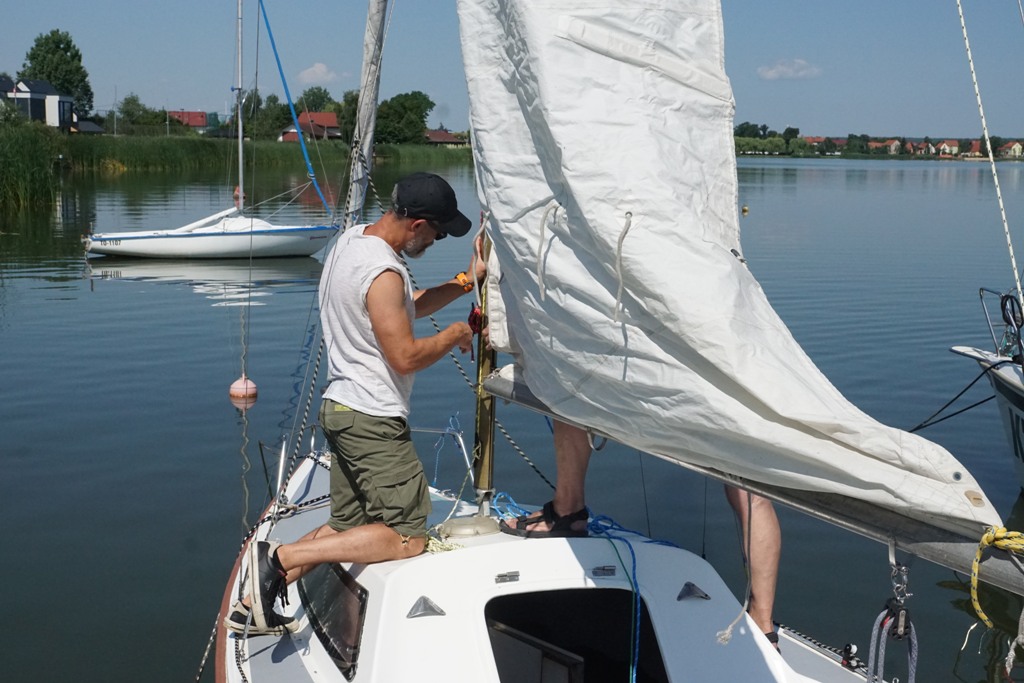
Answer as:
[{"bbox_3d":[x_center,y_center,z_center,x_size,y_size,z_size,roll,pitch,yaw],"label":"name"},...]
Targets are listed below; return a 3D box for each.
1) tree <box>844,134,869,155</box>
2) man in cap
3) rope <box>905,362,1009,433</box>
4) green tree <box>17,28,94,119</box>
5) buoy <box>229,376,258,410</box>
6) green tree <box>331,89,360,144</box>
[{"bbox_3d":[144.396,-82.153,620.000,10.000,9.000,9.000,0,7,0],"label":"tree"},{"bbox_3d":[-0.513,0.195,4.880,0.800,1.500,0.580,-2,8,-18],"label":"man in cap"},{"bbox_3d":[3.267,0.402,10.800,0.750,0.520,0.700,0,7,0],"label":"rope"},{"bbox_3d":[-56.968,-32.267,185.000,9.600,14.000,9.400,0,7,0],"label":"green tree"},{"bbox_3d":[-2.614,0.501,14.400,0.270,0.290,0.270,0,7,0],"label":"buoy"},{"bbox_3d":[-31.662,-43.916,290.000,6.300,11.500,6.300,0,7,0],"label":"green tree"}]

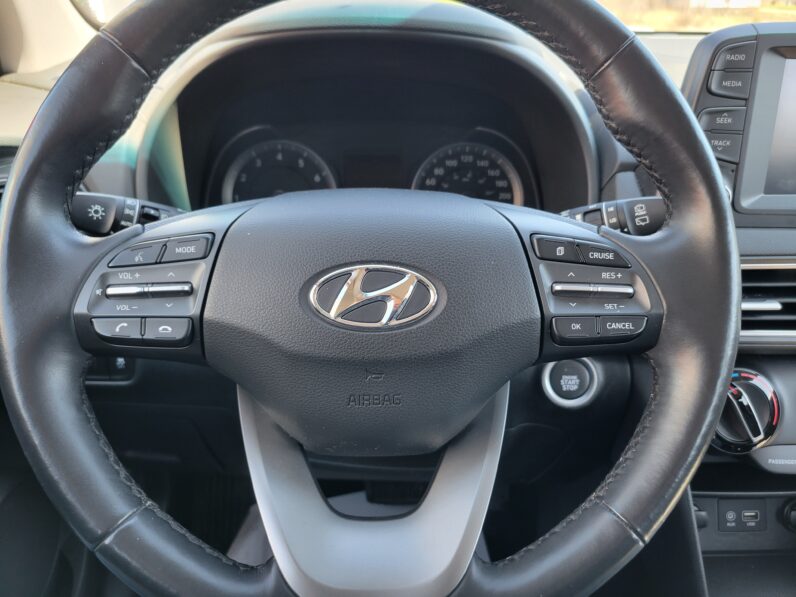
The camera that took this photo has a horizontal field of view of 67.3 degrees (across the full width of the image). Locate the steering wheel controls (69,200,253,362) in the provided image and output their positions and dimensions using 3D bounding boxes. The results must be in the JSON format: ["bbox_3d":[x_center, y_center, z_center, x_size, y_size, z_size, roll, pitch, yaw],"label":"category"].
[{"bbox_3d":[-0.118,-0.009,0.300,0.082,0.078,0.028,0,-6,-2],"label":"steering wheel controls"}]

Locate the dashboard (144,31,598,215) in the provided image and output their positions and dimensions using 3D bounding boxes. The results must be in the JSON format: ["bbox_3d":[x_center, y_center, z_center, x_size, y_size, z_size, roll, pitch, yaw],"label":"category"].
[{"bbox_3d":[-0.020,-0.112,0.455,0.315,0.142,0.100,0,2,-1],"label":"dashboard"}]

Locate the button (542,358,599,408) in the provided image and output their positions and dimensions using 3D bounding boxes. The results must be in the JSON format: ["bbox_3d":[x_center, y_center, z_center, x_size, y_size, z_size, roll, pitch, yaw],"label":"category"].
[{"bbox_3d":[0.124,0.060,0.430,0.039,0.037,0.015,0,-1,5],"label":"button"}]

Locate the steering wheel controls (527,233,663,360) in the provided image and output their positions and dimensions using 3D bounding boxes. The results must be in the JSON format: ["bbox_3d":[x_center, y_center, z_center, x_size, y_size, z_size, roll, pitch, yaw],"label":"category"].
[{"bbox_3d":[0.099,-0.001,0.300,0.064,0.061,0.025,0,-6,2],"label":"steering wheel controls"}]

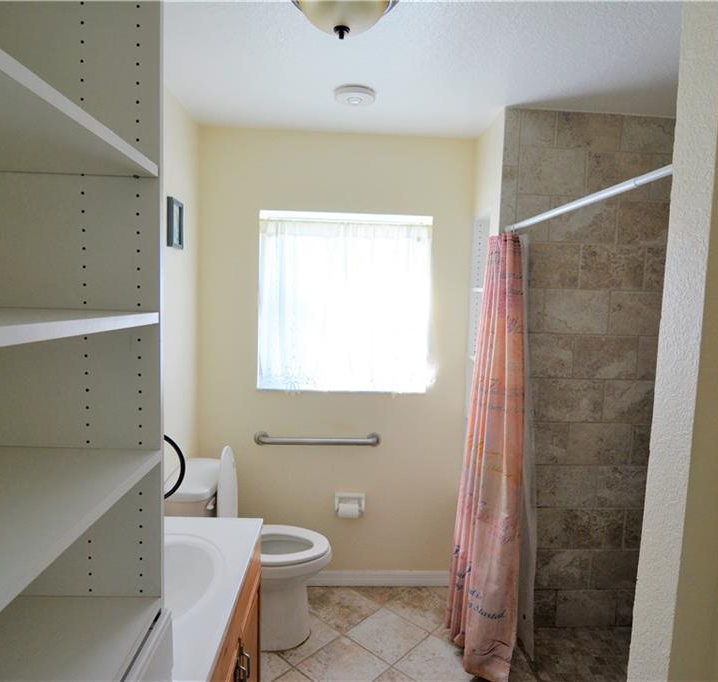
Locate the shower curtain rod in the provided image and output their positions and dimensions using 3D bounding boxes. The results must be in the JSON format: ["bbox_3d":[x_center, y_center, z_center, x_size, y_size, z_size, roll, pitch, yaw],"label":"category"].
[{"bbox_3d":[0.683,-0.440,1.678,0.026,0.026,1.180,2,5,-3],"label":"shower curtain rod"}]

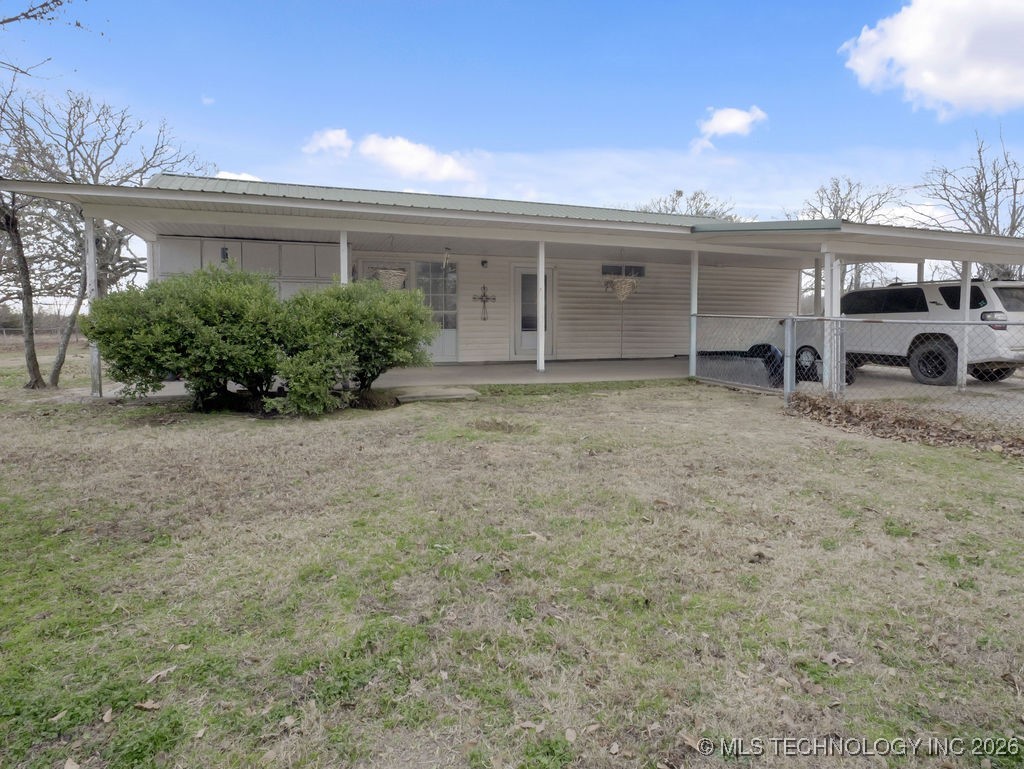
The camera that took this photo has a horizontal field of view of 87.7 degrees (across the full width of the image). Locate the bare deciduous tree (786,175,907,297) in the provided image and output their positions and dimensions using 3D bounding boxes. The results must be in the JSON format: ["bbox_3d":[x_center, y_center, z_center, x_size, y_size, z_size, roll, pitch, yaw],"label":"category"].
[{"bbox_3d":[16.640,-6.069,26.500,6.000,8.800,6.000,0,5,0],"label":"bare deciduous tree"}]

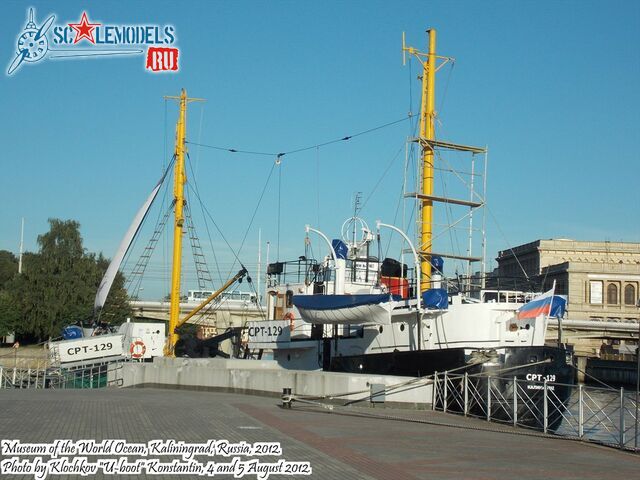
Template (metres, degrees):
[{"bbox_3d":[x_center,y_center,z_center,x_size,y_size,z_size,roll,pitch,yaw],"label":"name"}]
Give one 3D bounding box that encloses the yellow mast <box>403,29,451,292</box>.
[{"bbox_3d":[3.959,-2.854,44.127,2.400,9.930,0.700,5,-5,-37],"label":"yellow mast"}]

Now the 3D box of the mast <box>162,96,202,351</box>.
[{"bbox_3d":[-6.851,-0.818,58.009,2.400,13.020,0.750,5,-5,-37],"label":"mast"}]

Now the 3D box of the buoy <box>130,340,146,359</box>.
[{"bbox_3d":[-7.294,4.401,48.300,0.710,0.710,0.120,5,-6,-37],"label":"buoy"}]

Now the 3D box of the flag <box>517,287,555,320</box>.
[{"bbox_3d":[7.020,2.069,39.150,1.250,1.030,0.300,1,-5,-6],"label":"flag"}]

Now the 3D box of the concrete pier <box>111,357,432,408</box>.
[{"bbox_3d":[-1.481,4.900,42.079,1.700,1.150,17.550,5,-6,-37],"label":"concrete pier"}]

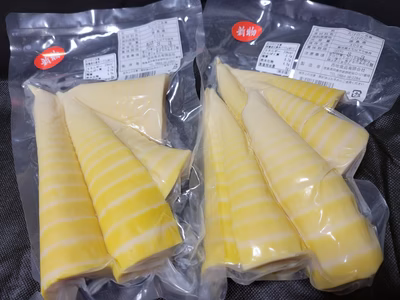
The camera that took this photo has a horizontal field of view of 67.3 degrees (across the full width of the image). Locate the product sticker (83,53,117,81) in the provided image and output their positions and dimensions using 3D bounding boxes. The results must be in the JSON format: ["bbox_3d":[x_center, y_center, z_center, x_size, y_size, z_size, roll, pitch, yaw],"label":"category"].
[{"bbox_3d":[-0.101,-0.082,0.303,0.034,0.002,0.029,-10,69,-4],"label":"product sticker"}]

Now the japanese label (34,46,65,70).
[{"bbox_3d":[-0.153,-0.093,0.308,0.031,0.003,0.022,-21,70,-8],"label":"japanese label"}]

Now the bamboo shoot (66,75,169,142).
[{"bbox_3d":[-0.081,-0.041,0.283,0.099,0.030,0.069,2,69,1],"label":"bamboo shoot"}]

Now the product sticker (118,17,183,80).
[{"bbox_3d":[-0.052,-0.106,0.312,0.069,0.004,0.065,-11,69,-4],"label":"product sticker"}]

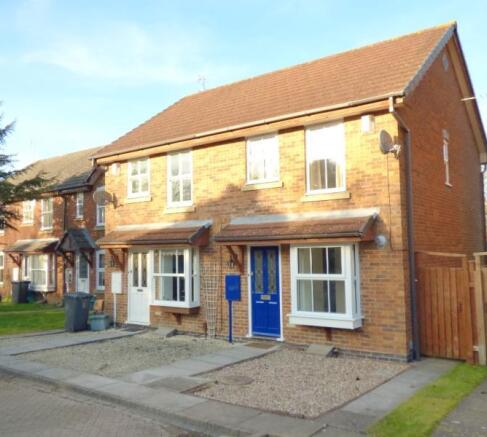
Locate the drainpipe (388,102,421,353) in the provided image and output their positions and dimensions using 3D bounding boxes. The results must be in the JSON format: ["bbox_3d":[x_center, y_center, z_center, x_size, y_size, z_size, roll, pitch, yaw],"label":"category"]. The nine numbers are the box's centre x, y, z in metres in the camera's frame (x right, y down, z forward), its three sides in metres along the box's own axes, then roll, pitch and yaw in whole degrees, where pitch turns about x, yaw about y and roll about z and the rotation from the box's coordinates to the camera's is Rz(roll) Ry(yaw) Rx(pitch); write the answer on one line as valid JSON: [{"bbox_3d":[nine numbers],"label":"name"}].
[{"bbox_3d":[2.971,0.212,8.690,0.151,4.828,0.754,-4,-4,37],"label":"drainpipe"}]

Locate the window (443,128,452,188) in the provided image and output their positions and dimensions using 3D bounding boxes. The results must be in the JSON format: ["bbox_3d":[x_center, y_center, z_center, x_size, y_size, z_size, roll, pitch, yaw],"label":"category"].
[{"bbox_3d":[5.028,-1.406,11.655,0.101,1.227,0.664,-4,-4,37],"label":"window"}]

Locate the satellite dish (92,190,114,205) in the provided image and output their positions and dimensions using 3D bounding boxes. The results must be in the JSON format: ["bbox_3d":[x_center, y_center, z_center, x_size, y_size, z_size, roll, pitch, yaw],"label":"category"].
[{"bbox_3d":[-3.988,-0.614,13.482,0.533,0.463,0.382,2,-4,-38],"label":"satellite dish"}]

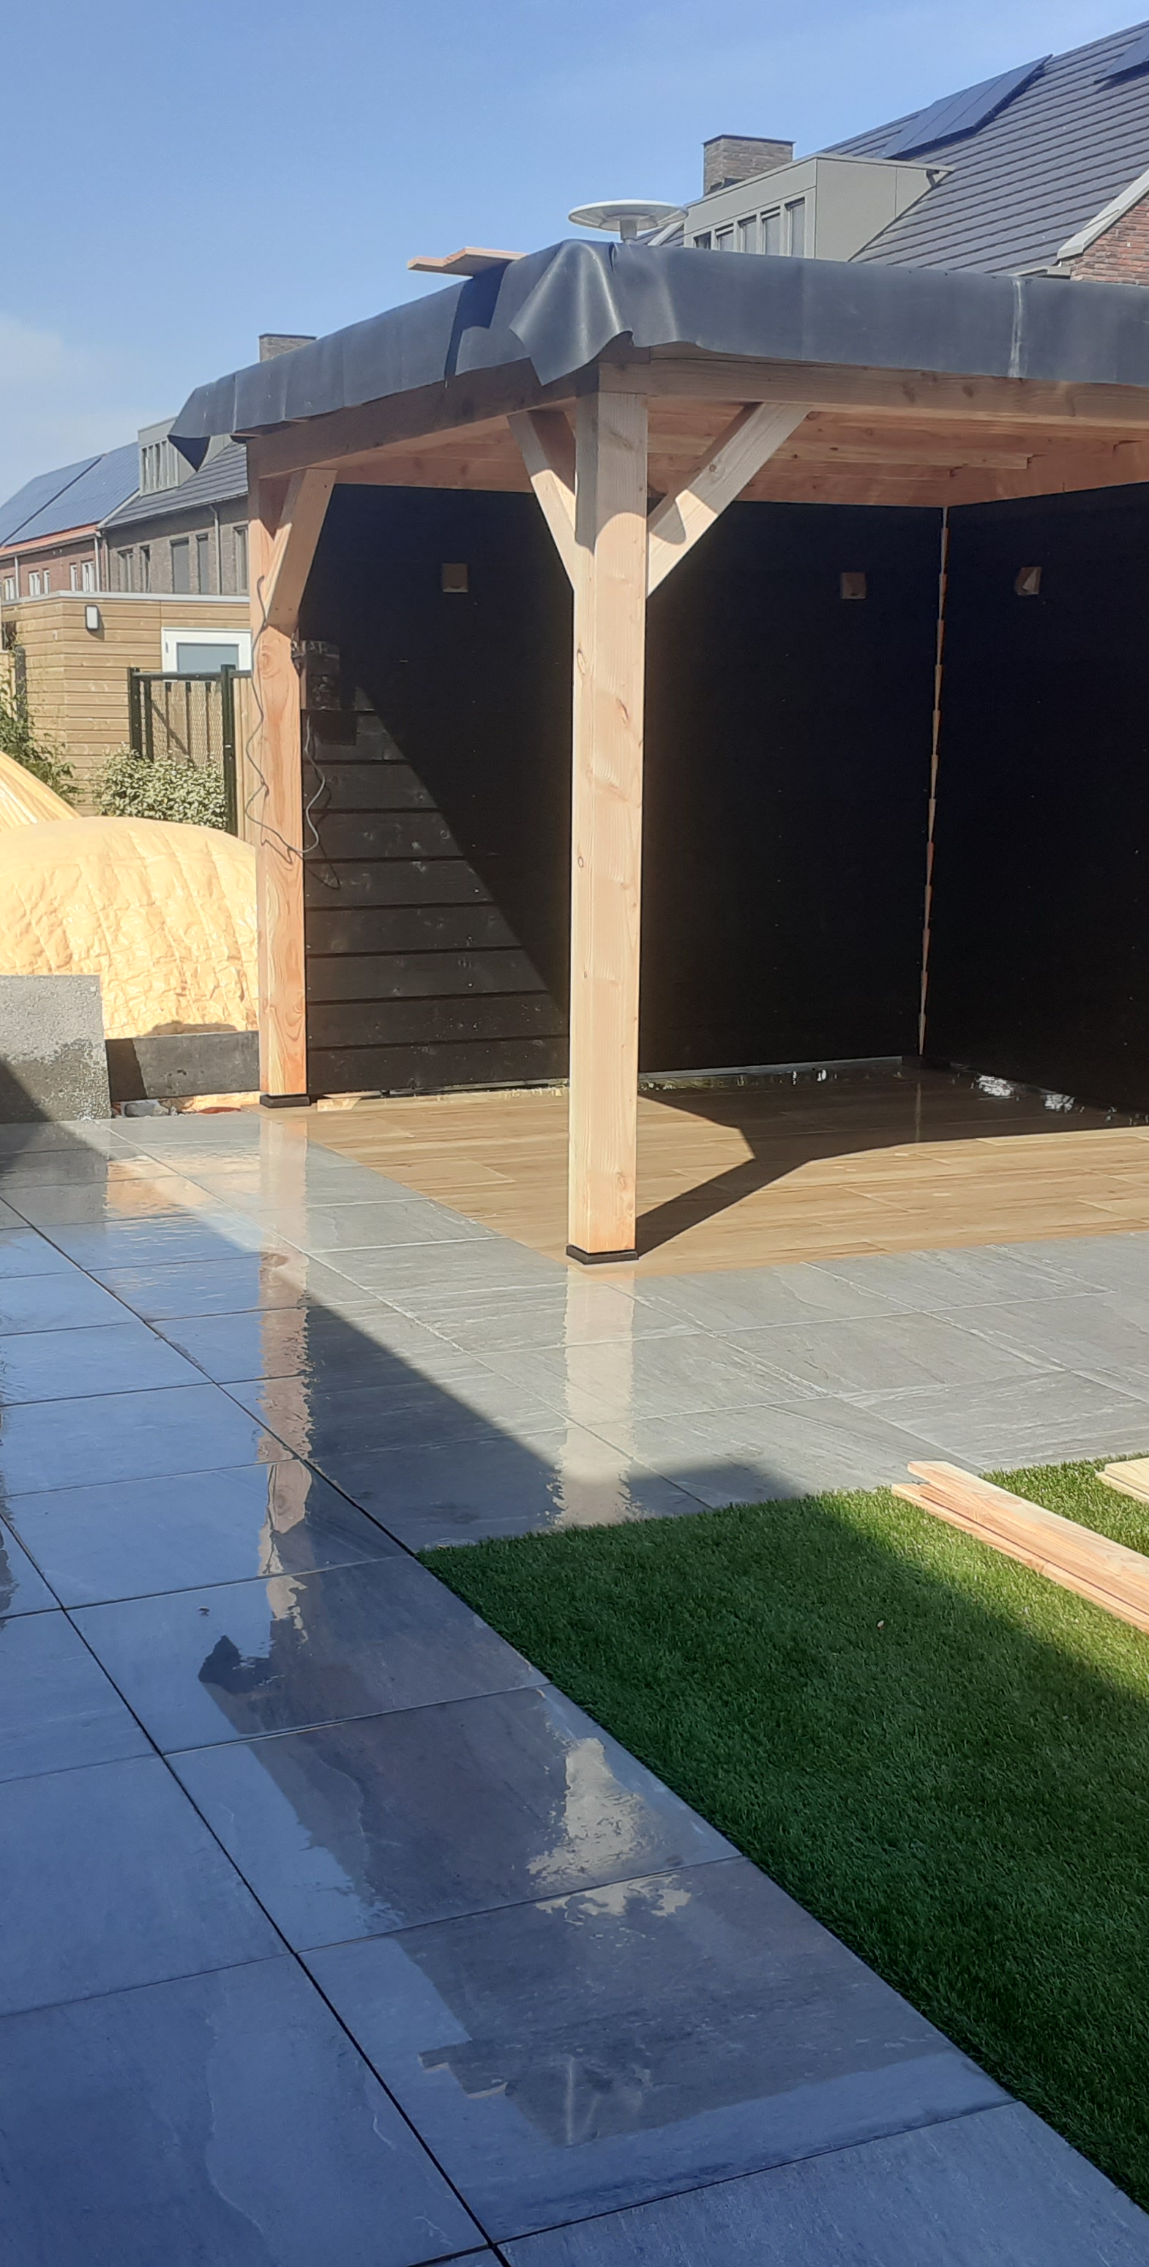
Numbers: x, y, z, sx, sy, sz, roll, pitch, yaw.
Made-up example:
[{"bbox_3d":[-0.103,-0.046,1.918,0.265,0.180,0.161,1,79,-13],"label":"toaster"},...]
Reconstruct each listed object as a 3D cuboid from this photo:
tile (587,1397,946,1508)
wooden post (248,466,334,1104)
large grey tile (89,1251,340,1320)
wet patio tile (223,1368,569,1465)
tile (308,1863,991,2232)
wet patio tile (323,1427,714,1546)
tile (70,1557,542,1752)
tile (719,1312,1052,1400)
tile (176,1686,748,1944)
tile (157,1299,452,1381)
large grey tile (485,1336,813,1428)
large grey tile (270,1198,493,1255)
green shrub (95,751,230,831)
[{"bbox_3d":[0.403,0.647,4.750,0.600,0.030,0.600,-4,11,-25],"label":"tile"},{"bbox_3d":[-1.097,-1.286,8.893,0.146,2.313,0.146,-4,11,-24],"label":"wooden post"},{"bbox_3d":[-0.888,0.408,6.110,0.600,0.030,0.600,-4,11,-25],"label":"large grey tile"},{"bbox_3d":[-0.395,0.593,5.039,0.598,0.030,0.598,-4,11,-24],"label":"wet patio tile"},{"bbox_3d":[0.073,1.006,2.631,0.600,0.030,0.600,-4,11,-25],"label":"tile"},{"bbox_3d":[-0.136,0.693,4.527,0.600,0.030,0.600,-4,11,-25],"label":"wet patio tile"},{"bbox_3d":[-0.433,0.826,3.731,0.600,0.030,0.600,-4,11,-25],"label":"tile"},{"bbox_3d":[0.729,0.528,5.550,0.600,0.030,0.600,-4,11,-25],"label":"tile"},{"bbox_3d":[-0.184,0.915,3.175,0.598,0.030,0.598,-4,11,-24],"label":"tile"},{"bbox_3d":[-0.638,0.502,5.589,0.600,0.030,0.600,-4,11,-25],"label":"tile"},{"bbox_3d":[0.148,0.553,5.289,0.600,0.030,0.600,-4,11,-25],"label":"large grey tile"},{"bbox_3d":[-0.615,0.272,6.905,0.600,0.030,0.600,-4,11,-25],"label":"large grey tile"},{"bbox_3d":[-2.360,-1.508,13.500,0.780,1.200,0.720,-4,11,-25],"label":"green shrub"}]

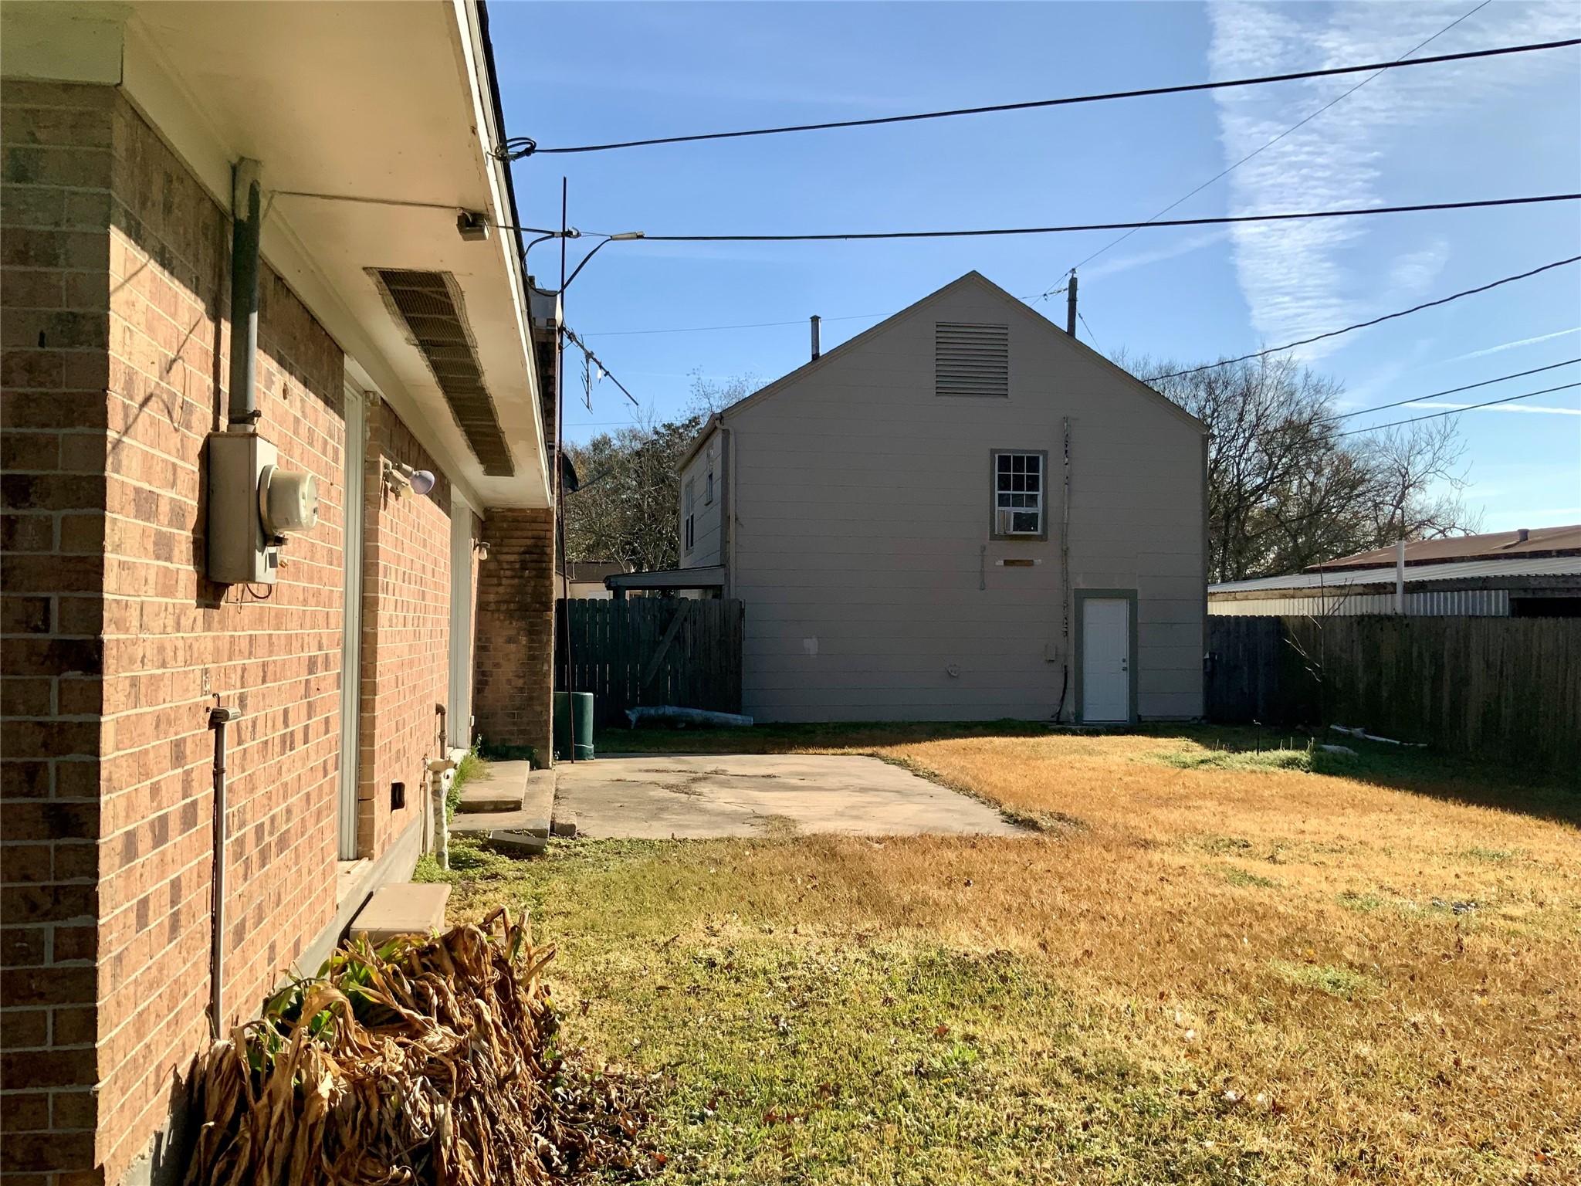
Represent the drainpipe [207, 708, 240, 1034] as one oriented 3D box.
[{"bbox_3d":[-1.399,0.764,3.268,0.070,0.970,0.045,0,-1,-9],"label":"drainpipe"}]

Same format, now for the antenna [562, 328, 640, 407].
[{"bbox_3d":[-1.939,-2.291,13.500,0.793,0.793,0.450,0,-1,0],"label":"antenna"}]

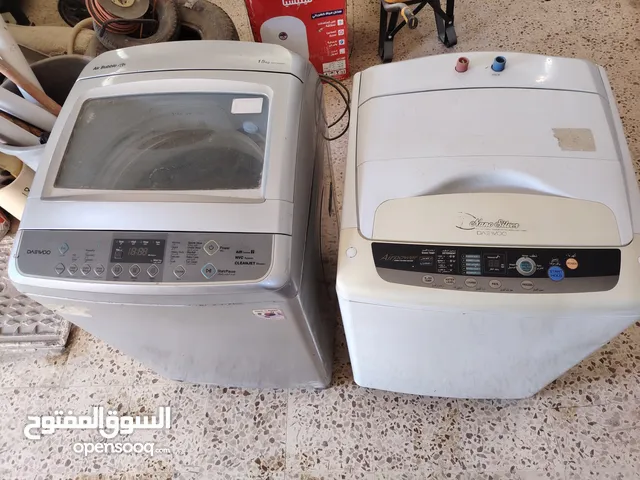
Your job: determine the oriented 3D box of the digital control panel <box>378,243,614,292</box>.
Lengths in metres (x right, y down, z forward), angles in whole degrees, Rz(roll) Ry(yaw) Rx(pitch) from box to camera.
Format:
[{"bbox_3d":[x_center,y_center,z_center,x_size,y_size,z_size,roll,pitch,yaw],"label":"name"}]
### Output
[{"bbox_3d":[0.357,0.061,0.930,0.495,0.030,0.097,1,82,8],"label":"digital control panel"}]

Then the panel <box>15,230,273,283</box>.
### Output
[{"bbox_3d":[-0.366,0.037,0.919,0.565,0.030,0.101,1,82,8],"label":"panel"}]

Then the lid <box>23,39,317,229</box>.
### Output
[{"bbox_3d":[-0.338,-0.245,1.067,0.610,0.080,0.550,1,62,8],"label":"lid"}]

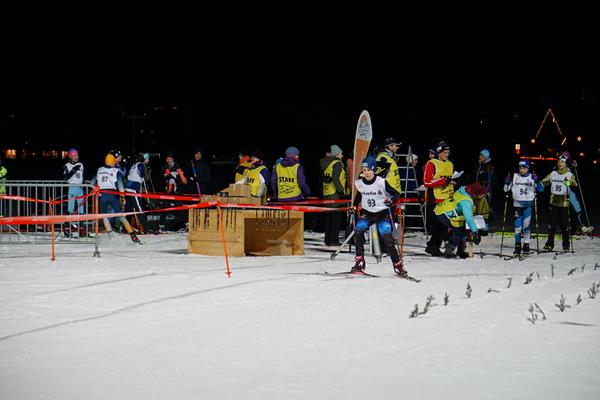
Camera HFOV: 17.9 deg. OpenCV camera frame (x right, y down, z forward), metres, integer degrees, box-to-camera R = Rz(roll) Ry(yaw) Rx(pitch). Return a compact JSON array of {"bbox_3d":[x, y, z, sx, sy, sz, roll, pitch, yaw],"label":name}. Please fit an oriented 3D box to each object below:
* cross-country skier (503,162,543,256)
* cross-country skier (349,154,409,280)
[{"bbox_3d":[3.506,0.118,29.800,0.640,1.500,0.480,0,1,12],"label":"cross-country skier"},{"bbox_3d":[0.987,0.197,24.200,0.740,1.530,0.750,0,1,9],"label":"cross-country skier"}]

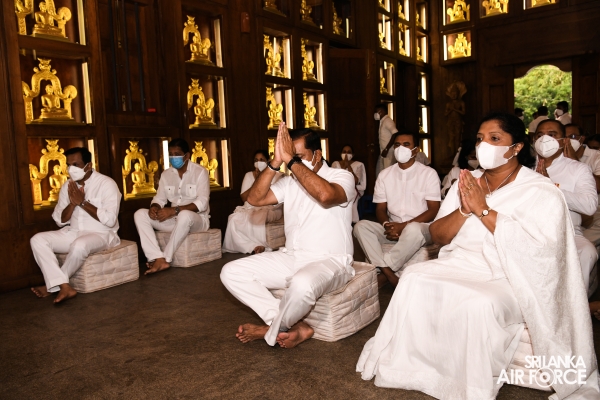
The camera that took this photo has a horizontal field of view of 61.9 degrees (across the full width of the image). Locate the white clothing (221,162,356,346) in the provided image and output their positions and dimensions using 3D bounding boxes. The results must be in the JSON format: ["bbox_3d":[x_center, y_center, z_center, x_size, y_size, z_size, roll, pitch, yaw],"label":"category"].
[{"bbox_3d":[-0.045,0.210,2.750,0.660,0.940,0.610,3,8,41],"label":"white clothing"}]

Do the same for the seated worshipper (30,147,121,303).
[{"bbox_3d":[-1.679,0.146,3.756,0.552,1.075,0.636,0,6,29],"label":"seated worshipper"}]

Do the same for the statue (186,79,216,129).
[{"bbox_3d":[-1.090,-1.042,5.446,0.224,0.552,0.468,1,6,36],"label":"statue"}]

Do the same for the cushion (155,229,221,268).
[{"bbox_3d":[-1.061,0.432,4.745,0.496,0.281,0.458,1,6,36],"label":"cushion"}]

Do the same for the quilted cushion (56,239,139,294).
[{"bbox_3d":[-1.641,0.522,3.997,0.496,0.281,0.458,1,6,36],"label":"quilted cushion"}]

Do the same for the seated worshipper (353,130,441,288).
[{"bbox_3d":[0.730,0.030,3.600,0.640,1.070,0.680,1,7,28],"label":"seated worshipper"}]

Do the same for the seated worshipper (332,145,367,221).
[{"bbox_3d":[0.630,-0.210,6.420,0.500,0.980,0.600,0,6,20],"label":"seated worshipper"}]

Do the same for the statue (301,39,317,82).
[{"bbox_3d":[0.099,-1.919,6.997,0.224,0.561,0.468,1,6,36],"label":"statue"}]

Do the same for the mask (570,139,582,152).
[{"bbox_3d":[2.270,-0.450,4.130,0.135,0.110,0.080,3,8,42],"label":"mask"}]

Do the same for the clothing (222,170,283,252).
[{"bbox_3d":[-0.440,0.093,5.193,0.486,0.823,0.636,1,6,32],"label":"clothing"}]

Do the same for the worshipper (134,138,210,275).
[{"bbox_3d":[-1.120,0.017,4.360,0.540,1.070,0.680,1,7,33],"label":"worshipper"}]

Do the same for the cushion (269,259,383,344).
[{"bbox_3d":[0.104,0.550,2.830,0.496,0.276,0.458,1,6,36],"label":"cushion"}]

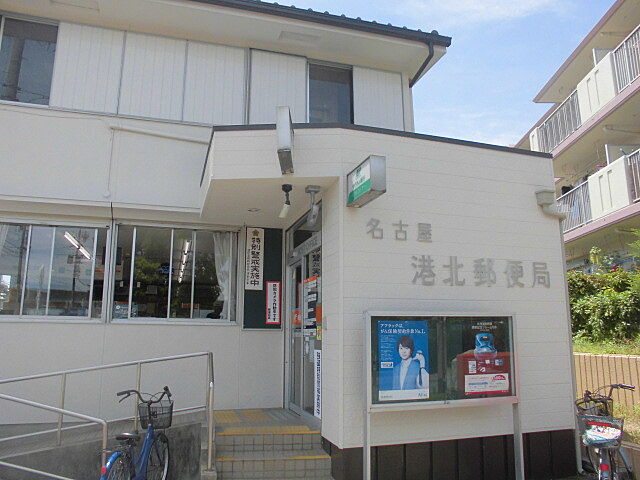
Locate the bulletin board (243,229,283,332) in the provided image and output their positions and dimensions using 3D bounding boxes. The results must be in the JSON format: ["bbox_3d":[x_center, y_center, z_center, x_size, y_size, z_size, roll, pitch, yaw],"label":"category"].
[{"bbox_3d":[-0.804,0.540,6.841,0.530,1.420,0.045,3,-11,-15],"label":"bulletin board"}]

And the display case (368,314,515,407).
[{"bbox_3d":[1.224,1.174,4.726,1.650,0.875,0.090,4,-12,-19],"label":"display case"}]

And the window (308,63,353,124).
[{"bbox_3d":[0.163,-2.035,6.990,0.670,1.170,0.100,3,-11,-15],"label":"window"}]

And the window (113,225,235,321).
[{"bbox_3d":[-1.968,0.468,6.568,1.600,1.270,0.100,3,-11,-15],"label":"window"}]

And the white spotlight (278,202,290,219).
[{"bbox_3d":[-0.372,-0.307,5.090,0.075,0.155,0.075,27,5,31],"label":"white spotlight"}]

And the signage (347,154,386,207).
[{"bbox_3d":[0.436,-0.543,4.592,0.145,0.330,0.560,4,-12,-19],"label":"signage"}]

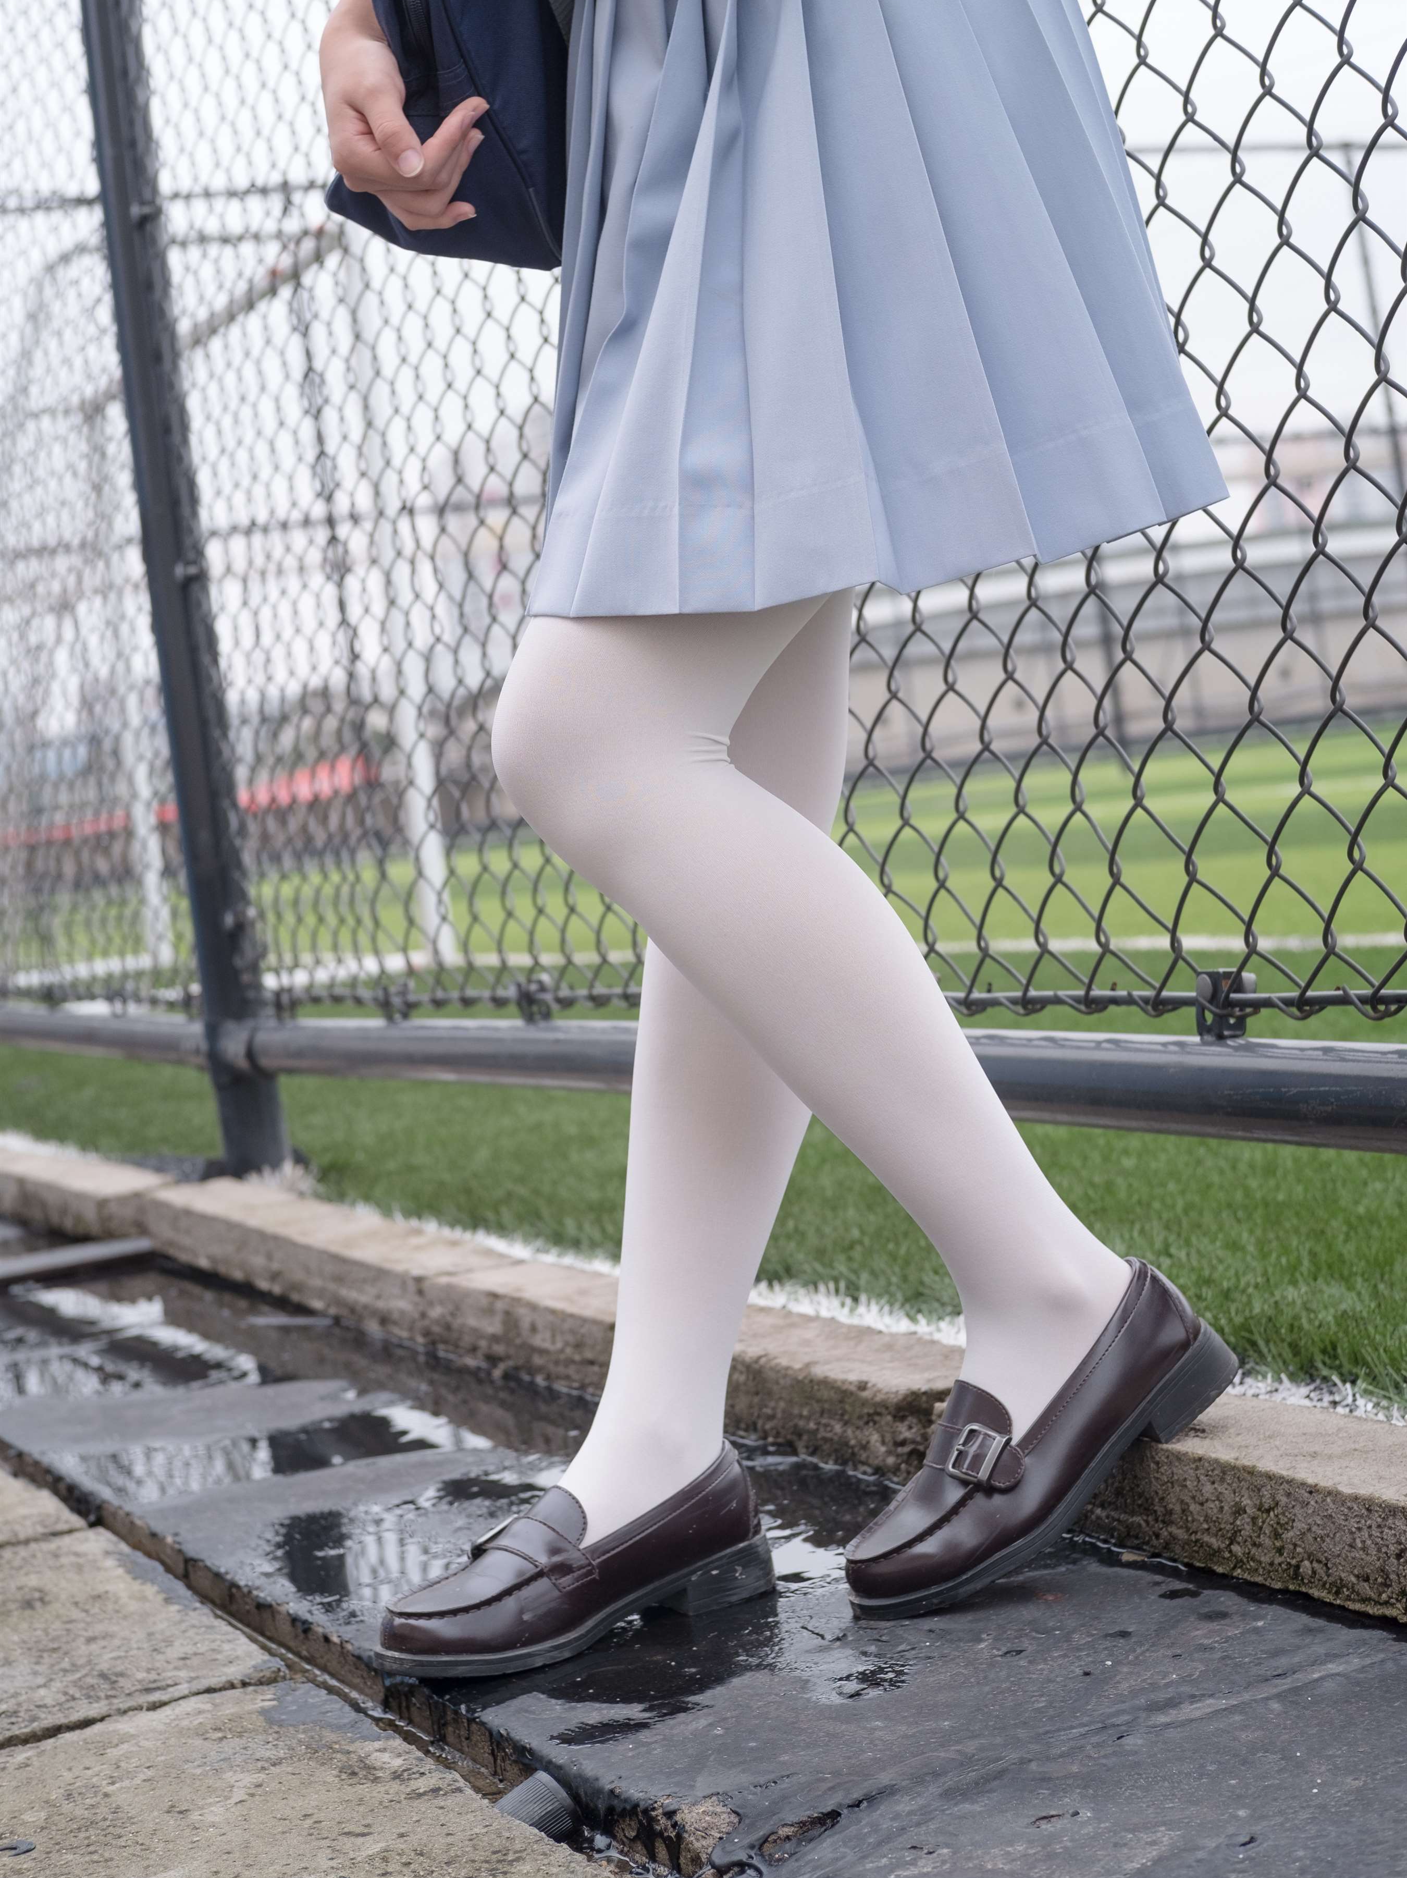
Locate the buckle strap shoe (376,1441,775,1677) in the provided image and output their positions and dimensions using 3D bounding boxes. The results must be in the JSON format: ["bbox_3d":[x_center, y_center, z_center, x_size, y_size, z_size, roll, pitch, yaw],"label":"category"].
[{"bbox_3d":[-0.074,0.367,2.580,0.255,0.097,0.094,-9,3,-23],"label":"buckle strap shoe"}]

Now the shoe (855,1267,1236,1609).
[{"bbox_3d":[0.195,0.290,2.530,0.257,0.100,0.094,-34,7,-9],"label":"shoe"}]

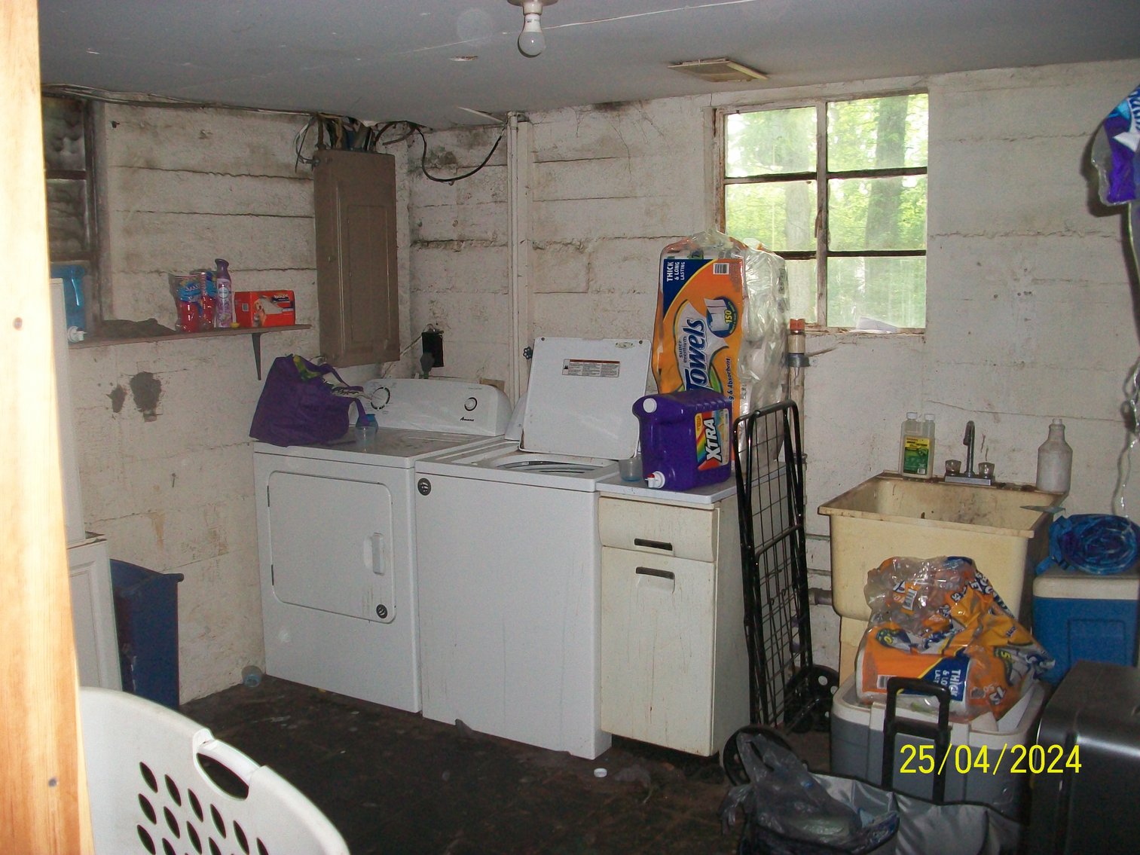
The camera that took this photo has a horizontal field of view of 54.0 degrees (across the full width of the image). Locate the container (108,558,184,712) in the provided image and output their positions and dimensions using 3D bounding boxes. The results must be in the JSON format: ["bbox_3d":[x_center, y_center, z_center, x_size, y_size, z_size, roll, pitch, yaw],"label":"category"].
[{"bbox_3d":[-1.430,0.764,3.390,0.430,0.620,0.310,5,10,31],"label":"container"}]

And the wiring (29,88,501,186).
[{"bbox_3d":[-0.914,-1.029,3.920,0.540,0.270,1.720,5,10,31],"label":"wiring"}]

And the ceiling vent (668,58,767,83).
[{"bbox_3d":[0.462,-1.095,3.442,0.195,0.035,0.360,5,10,31],"label":"ceiling vent"}]

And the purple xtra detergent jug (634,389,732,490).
[{"bbox_3d":[0.342,0.039,3.430,0.150,0.275,0.290,8,12,42],"label":"purple xtra detergent jug"}]

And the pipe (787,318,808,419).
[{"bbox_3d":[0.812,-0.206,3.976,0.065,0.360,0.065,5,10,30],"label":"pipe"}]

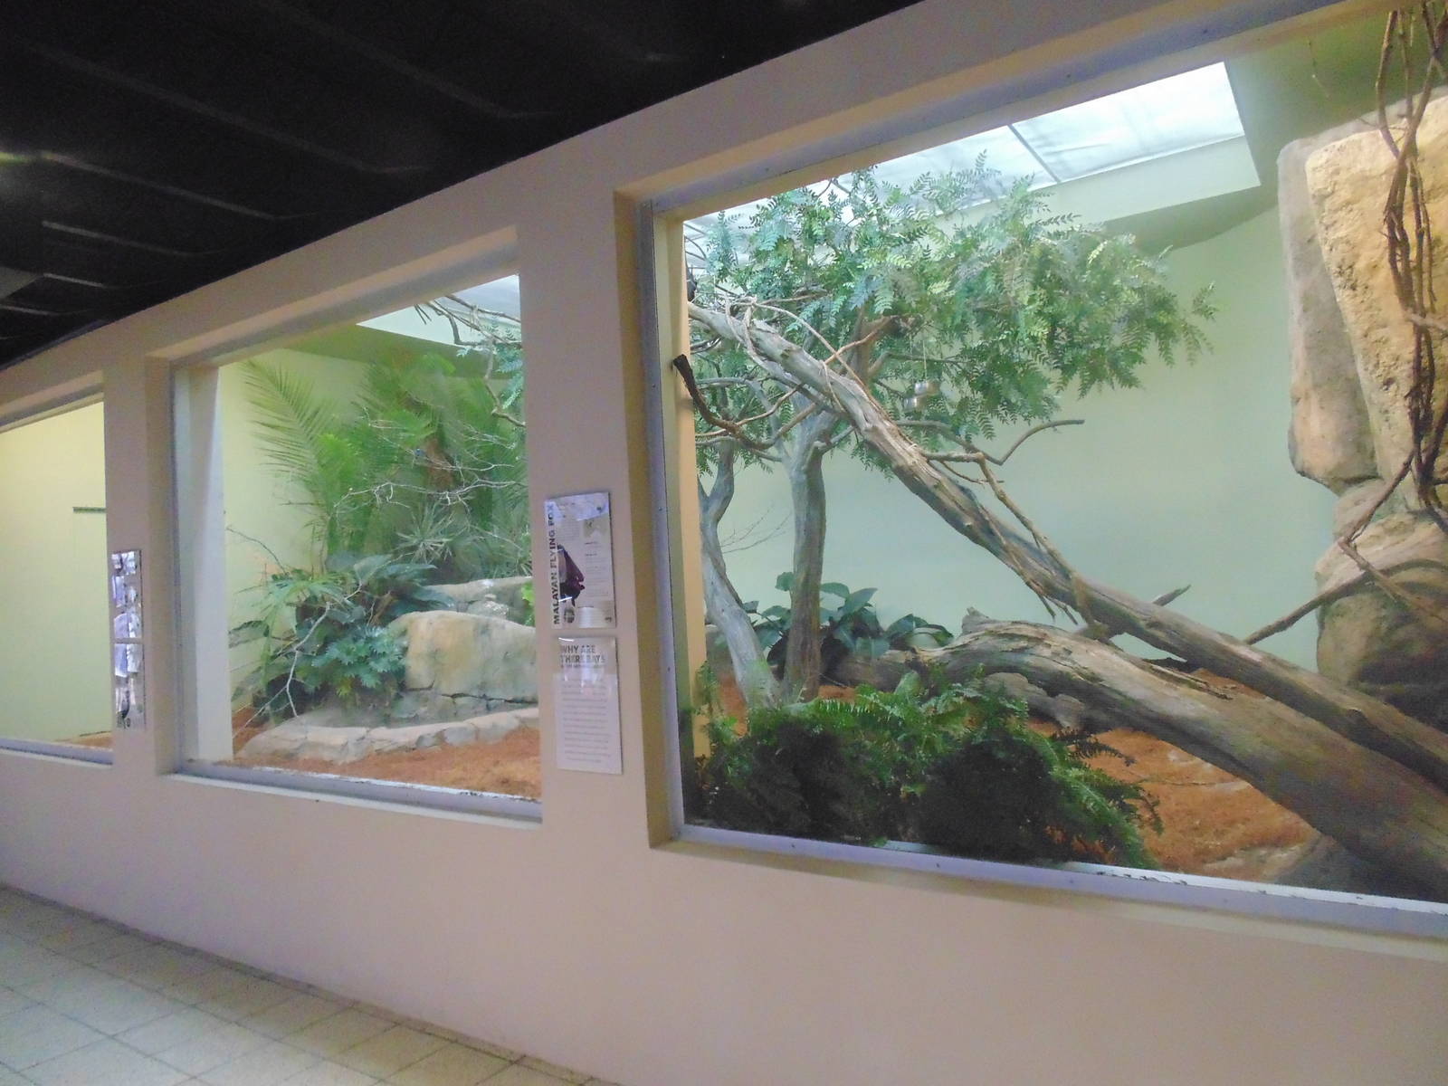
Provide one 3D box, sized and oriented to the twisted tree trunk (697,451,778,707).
[{"bbox_3d":[0.087,0.227,5.676,0.493,1.675,0.340,-3,-2,1],"label":"twisted tree trunk"}]

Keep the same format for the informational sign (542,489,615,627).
[{"bbox_3d":[-0.491,0.068,3.090,0.290,0.443,0.016,-4,-3,33],"label":"informational sign"}]

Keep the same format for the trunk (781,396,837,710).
[{"bbox_3d":[0.517,0.095,5.539,0.310,1.859,0.300,-3,-2,5],"label":"trunk"}]

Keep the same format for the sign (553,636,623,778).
[{"bbox_3d":[-0.463,0.537,3.069,0.285,0.446,0.016,-4,-3,33],"label":"sign"}]

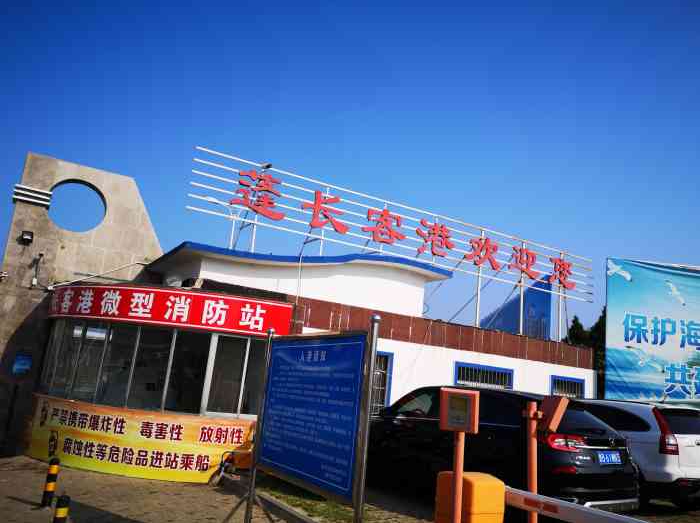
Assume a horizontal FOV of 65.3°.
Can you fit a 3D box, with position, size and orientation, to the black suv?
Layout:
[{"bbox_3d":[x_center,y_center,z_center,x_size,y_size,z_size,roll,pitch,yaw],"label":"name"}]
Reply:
[{"bbox_3d":[2.111,2.923,8.825,1.930,1.660,4.820,12,-14,-29],"label":"black suv"}]

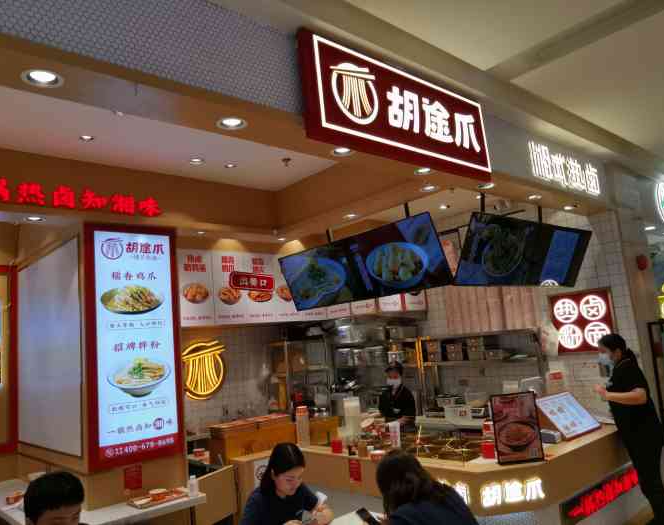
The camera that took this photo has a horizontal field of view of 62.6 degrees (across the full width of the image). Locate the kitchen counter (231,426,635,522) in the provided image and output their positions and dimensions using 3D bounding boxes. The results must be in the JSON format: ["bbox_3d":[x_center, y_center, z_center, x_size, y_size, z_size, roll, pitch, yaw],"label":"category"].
[{"bbox_3d":[0.843,1.942,4.792,2.800,0.770,2.640,3,-11,-43],"label":"kitchen counter"}]

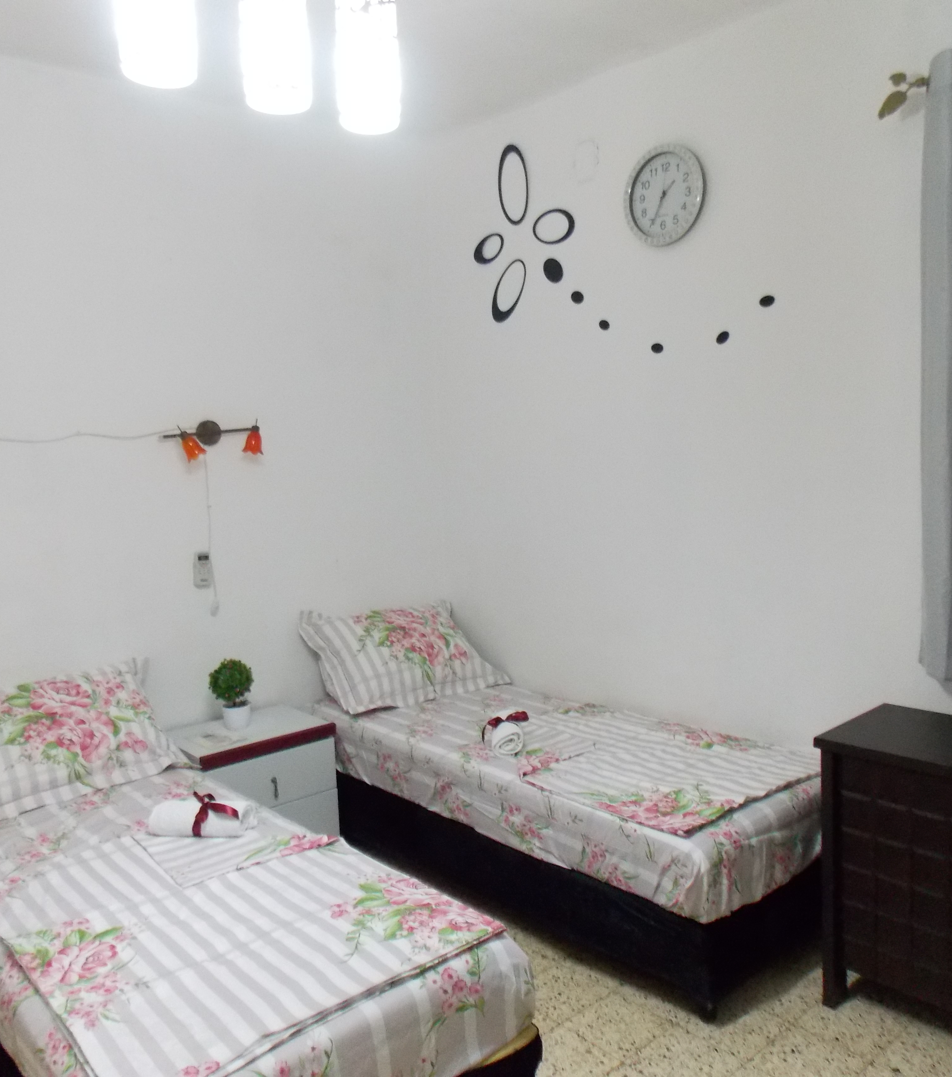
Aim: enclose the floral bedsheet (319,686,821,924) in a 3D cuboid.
[{"bbox_3d":[0.239,0.752,3.264,0.825,0.230,1.885,-8,8,-40],"label":"floral bedsheet"}]

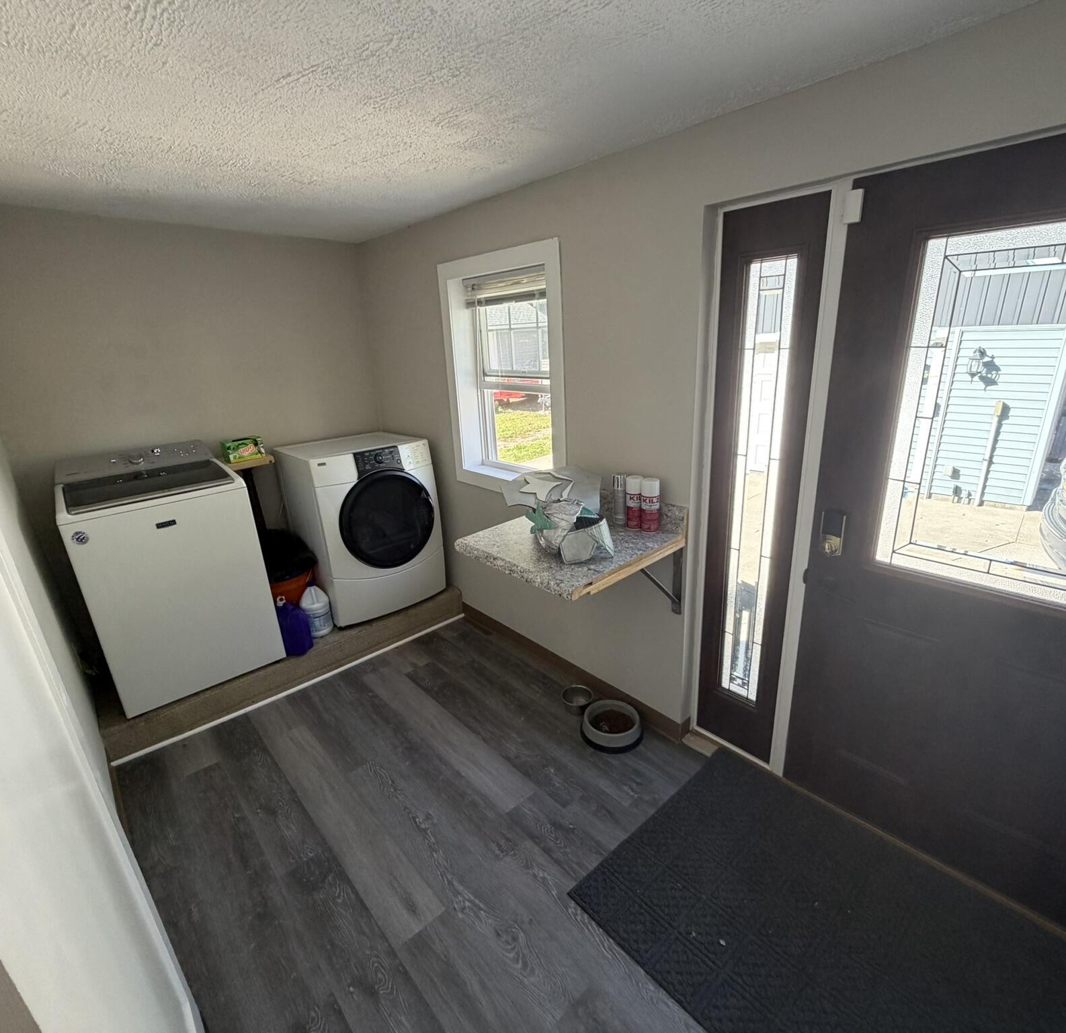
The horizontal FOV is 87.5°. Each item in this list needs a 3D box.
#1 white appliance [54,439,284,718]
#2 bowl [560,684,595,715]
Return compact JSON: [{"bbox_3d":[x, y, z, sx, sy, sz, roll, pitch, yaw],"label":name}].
[{"bbox_3d":[-1.823,0.244,2.793,0.700,1.080,0.700,-18,23,-38],"label":"white appliance"},{"bbox_3d":[0.215,0.891,2.690,0.156,0.067,0.156,-3,18,1],"label":"bowl"}]

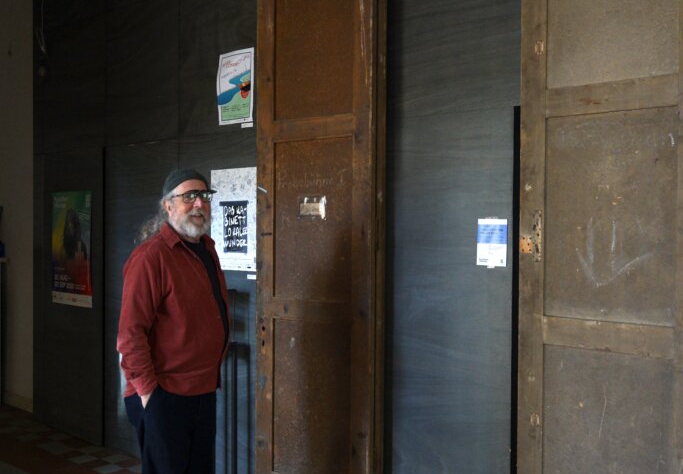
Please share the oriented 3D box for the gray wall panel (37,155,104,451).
[{"bbox_3d":[-2.058,0.420,5.583,1.038,2.116,0.030,1,1,40],"label":"gray wall panel"}]

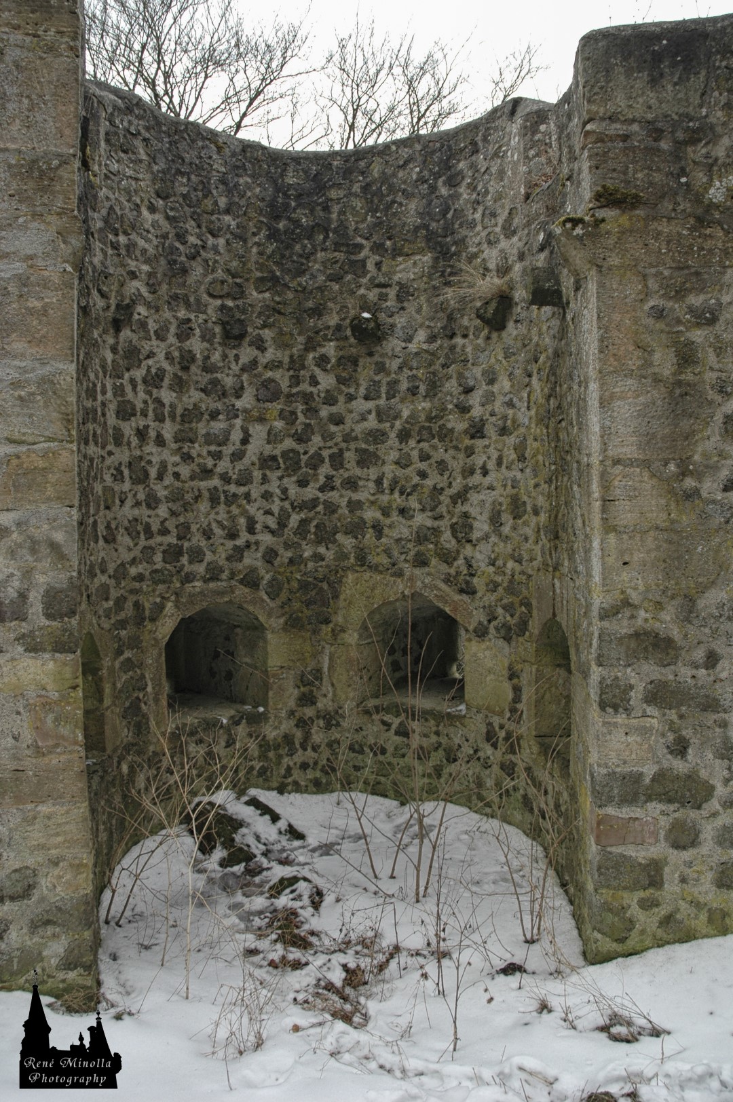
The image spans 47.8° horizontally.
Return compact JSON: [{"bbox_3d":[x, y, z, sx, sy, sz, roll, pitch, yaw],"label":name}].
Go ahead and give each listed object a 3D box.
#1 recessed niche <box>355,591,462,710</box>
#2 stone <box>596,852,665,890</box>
[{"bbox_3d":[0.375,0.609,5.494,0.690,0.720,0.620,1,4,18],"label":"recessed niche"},{"bbox_3d":[1.086,1.314,3.475,0.284,0.155,0.150,0,4,0],"label":"stone"}]

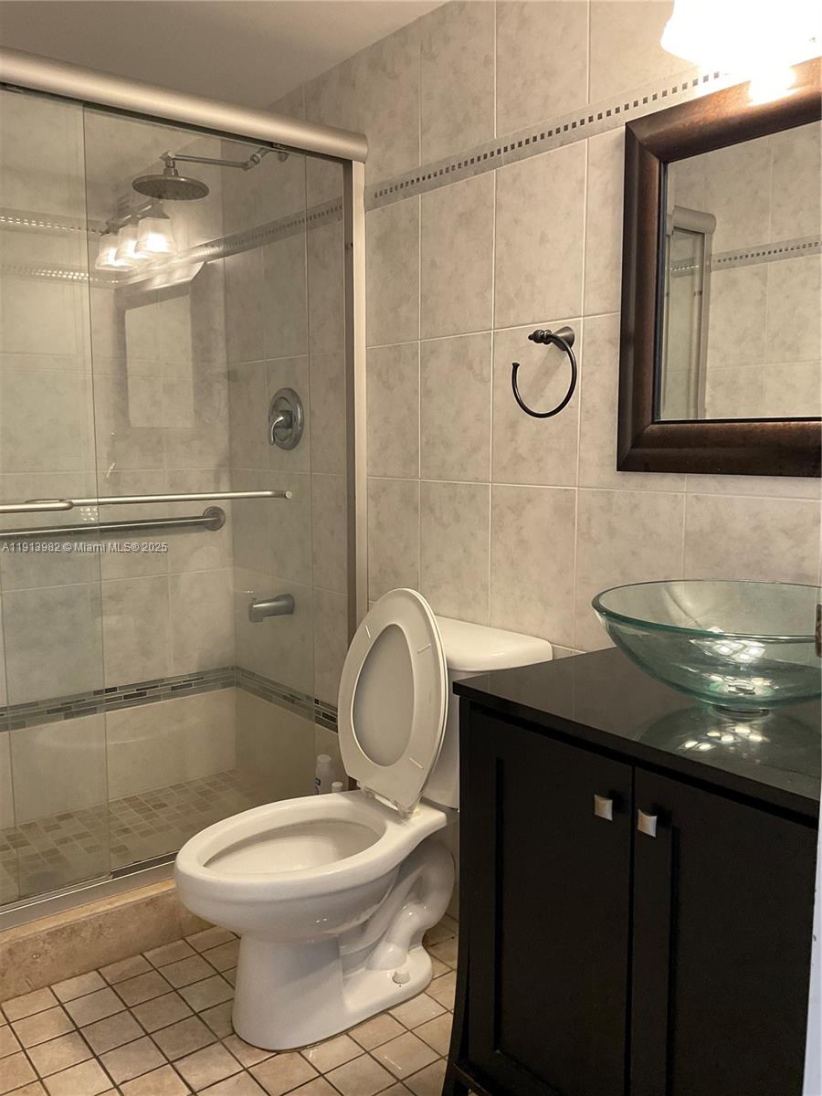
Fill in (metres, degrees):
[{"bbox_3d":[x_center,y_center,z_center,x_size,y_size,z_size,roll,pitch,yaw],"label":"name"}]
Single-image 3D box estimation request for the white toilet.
[{"bbox_3d":[-0.138,0.517,1.905,0.735,0.845,0.475,-5,8,-38],"label":"white toilet"}]

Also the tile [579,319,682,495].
[{"bbox_3d":[0.418,-0.275,1.725,0.010,0.335,0.253,-5,8,-38],"label":"tile"}]

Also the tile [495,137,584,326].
[{"bbox_3d":[0.262,-0.631,1.884,0.010,0.335,0.253,-5,8,-38],"label":"tile"}]

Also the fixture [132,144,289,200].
[{"bbox_3d":[-0.547,-1.047,2.506,0.436,0.211,0.205,-5,8,-38],"label":"fixture"}]

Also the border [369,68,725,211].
[{"bbox_3d":[0.213,-0.836,1.923,0.010,0.063,1.045,-5,8,-38],"label":"border"}]

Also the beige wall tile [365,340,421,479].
[{"bbox_3d":[-0.052,-0.343,2.316,0.010,0.330,0.252,-5,8,-38],"label":"beige wall tile"}]

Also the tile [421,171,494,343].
[{"bbox_3d":[0.105,-0.654,2.081,0.010,0.335,0.253,-5,8,-38],"label":"tile"}]

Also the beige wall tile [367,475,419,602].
[{"bbox_3d":[-0.052,-0.013,2.354,0.010,0.330,0.252,-5,8,-38],"label":"beige wall tile"}]

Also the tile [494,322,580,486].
[{"bbox_3d":[0.260,-0.296,1.918,0.010,0.330,0.252,-5,8,-38],"label":"tile"}]

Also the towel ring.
[{"bbox_3d":[0.266,-0.347,1.813,0.102,0.181,0.175,-5,8,-38],"label":"towel ring"}]

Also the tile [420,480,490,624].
[{"bbox_3d":[0.104,0.011,2.155,0.010,0.330,0.252,-5,8,-38],"label":"tile"}]

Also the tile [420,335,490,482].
[{"bbox_3d":[0.104,-0.319,2.117,0.010,0.330,0.252,-5,8,-38],"label":"tile"}]

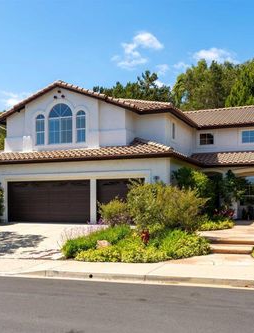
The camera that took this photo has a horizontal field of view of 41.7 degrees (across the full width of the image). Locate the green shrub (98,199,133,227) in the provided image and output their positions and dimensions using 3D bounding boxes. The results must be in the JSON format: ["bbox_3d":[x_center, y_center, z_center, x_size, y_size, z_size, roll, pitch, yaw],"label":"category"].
[{"bbox_3d":[-0.499,1.884,13.300,1.350,1.200,1.300,0,-3,0],"label":"green shrub"}]

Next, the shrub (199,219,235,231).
[{"bbox_3d":[3.944,2.555,14.600,1.650,0.450,1.600,0,-3,0],"label":"shrub"}]

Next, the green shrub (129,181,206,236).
[{"bbox_3d":[1.529,1.626,12.900,3.000,2.050,2.500,-1,-3,15],"label":"green shrub"}]

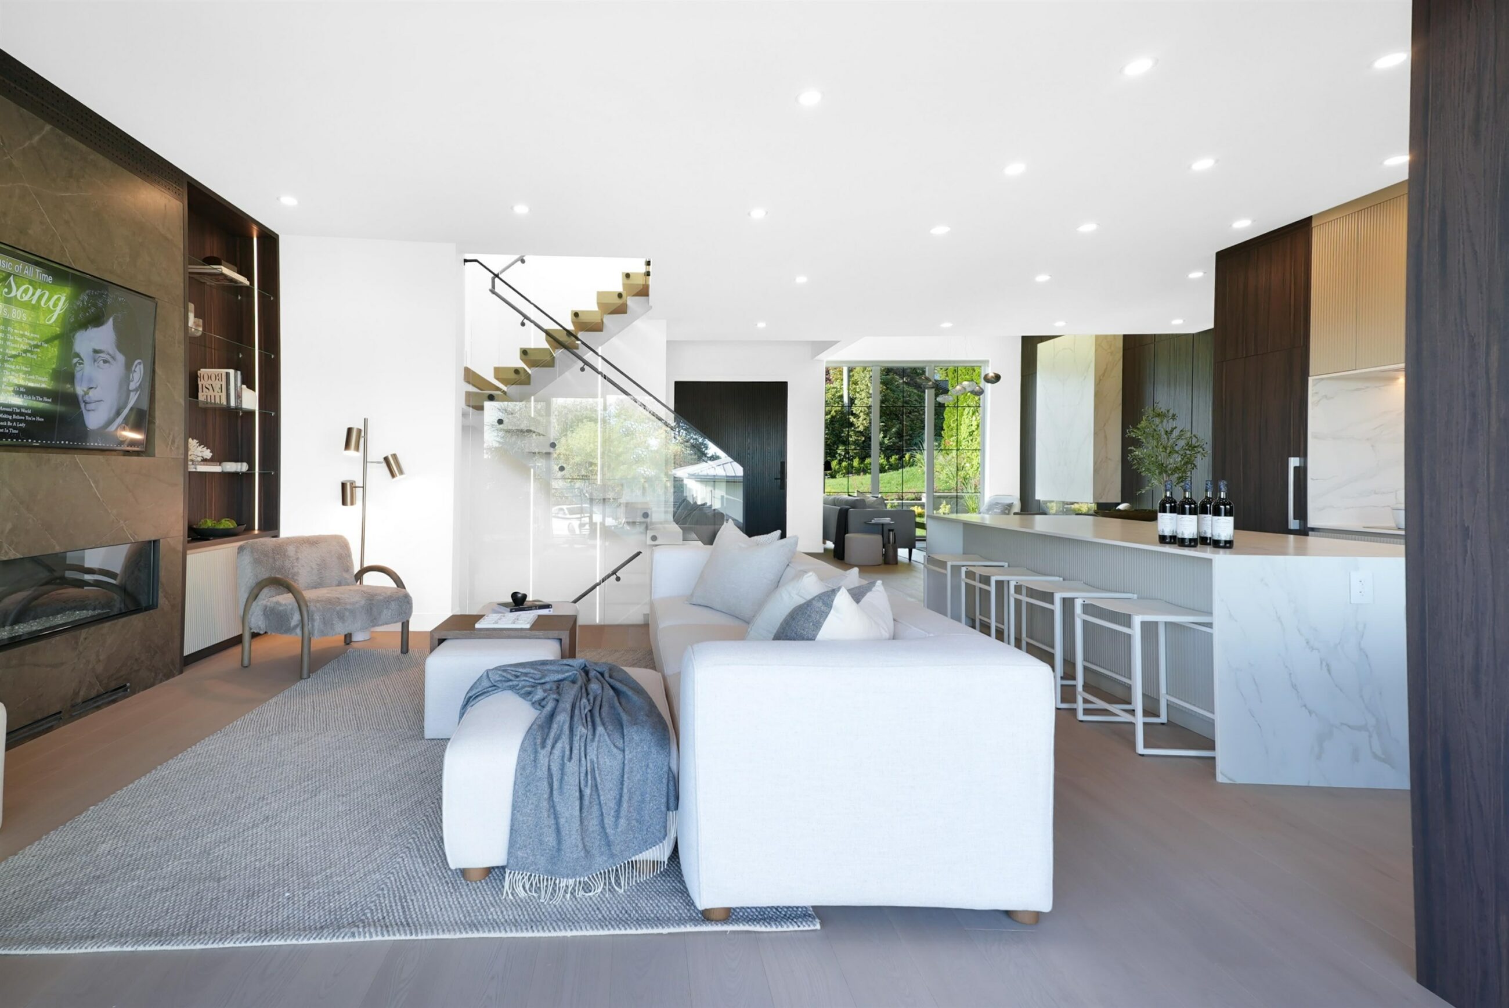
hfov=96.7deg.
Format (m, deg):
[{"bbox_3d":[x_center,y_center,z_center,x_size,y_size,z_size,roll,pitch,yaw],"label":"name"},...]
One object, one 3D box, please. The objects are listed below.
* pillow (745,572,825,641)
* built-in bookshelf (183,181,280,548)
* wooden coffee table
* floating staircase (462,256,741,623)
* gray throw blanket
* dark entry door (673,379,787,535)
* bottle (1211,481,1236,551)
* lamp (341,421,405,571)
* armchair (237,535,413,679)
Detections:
[{"bbox_3d":[0.125,0.508,2.779,0.160,0.460,0.480,30,3,1],"label":"pillow"},{"bbox_3d":[-3.870,-0.884,4.724,0.330,2.330,1.240,0,2,-10],"label":"built-in bookshelf"},{"bbox_3d":[-1.320,0.854,3.577,0.680,0.440,0.420,0,2,-7],"label":"wooden coffee table"},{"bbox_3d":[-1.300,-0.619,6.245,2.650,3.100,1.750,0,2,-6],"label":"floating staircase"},{"bbox_3d":[-0.620,0.895,2.332,0.740,0.480,0.730,0,2,-9],"label":"gray throw blanket"},{"bbox_3d":[-0.341,-0.488,9.696,1.640,2.520,0.080,0,2,-3],"label":"dark entry door"},{"bbox_3d":[2.072,0.043,2.963,0.077,0.298,0.077,0,2,0],"label":"bottle"},{"bbox_3d":[-2.830,0.184,4.991,0.460,1.640,0.260,0,2,-6],"label":"lamp"},{"bbox_3d":[-2.830,0.632,4.426,0.740,0.800,0.700,1,2,24],"label":"armchair"}]

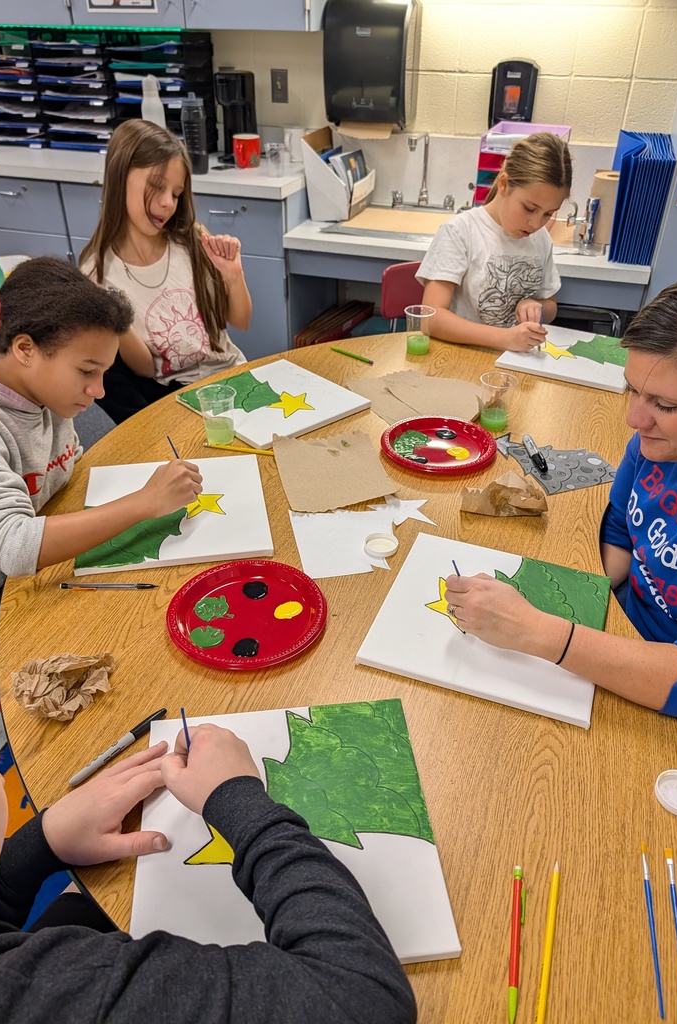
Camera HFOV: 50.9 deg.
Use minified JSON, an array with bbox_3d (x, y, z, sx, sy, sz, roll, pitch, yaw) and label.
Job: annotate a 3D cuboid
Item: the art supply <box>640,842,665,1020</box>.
[{"bbox_3d":[0.305,0.399,0.692,0.006,0.006,0.167,8,36,11],"label":"art supply"}]

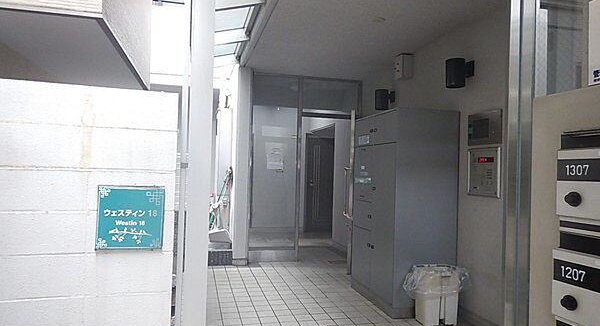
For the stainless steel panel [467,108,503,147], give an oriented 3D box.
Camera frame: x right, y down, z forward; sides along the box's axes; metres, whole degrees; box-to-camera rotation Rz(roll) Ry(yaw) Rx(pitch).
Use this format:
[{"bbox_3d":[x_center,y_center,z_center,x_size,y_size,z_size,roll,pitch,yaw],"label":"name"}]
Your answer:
[{"bbox_3d":[1.521,-0.282,3.447,0.020,0.267,0.415,2,-1,-14],"label":"stainless steel panel"}]

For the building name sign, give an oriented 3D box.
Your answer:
[{"bbox_3d":[-0.817,0.269,2.000,0.300,0.303,0.020,2,-1,-15],"label":"building name sign"}]

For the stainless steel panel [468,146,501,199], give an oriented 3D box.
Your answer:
[{"bbox_3d":[1.504,0.079,3.443,0.035,0.398,0.389,2,-1,-14],"label":"stainless steel panel"}]

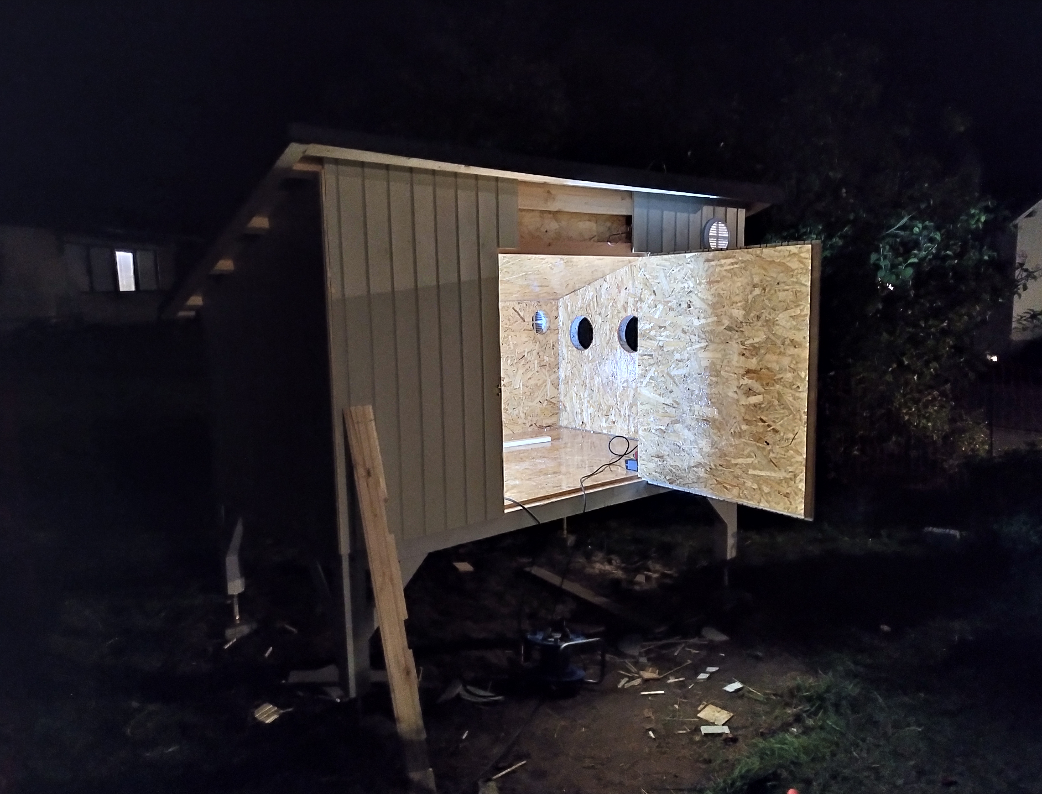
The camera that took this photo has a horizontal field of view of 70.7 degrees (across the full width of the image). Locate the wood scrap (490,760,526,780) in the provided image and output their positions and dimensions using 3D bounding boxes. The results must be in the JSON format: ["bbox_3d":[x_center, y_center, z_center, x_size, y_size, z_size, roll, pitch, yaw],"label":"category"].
[{"bbox_3d":[-0.040,1.282,2.523,0.145,0.010,0.012,-7,9,-35],"label":"wood scrap"}]

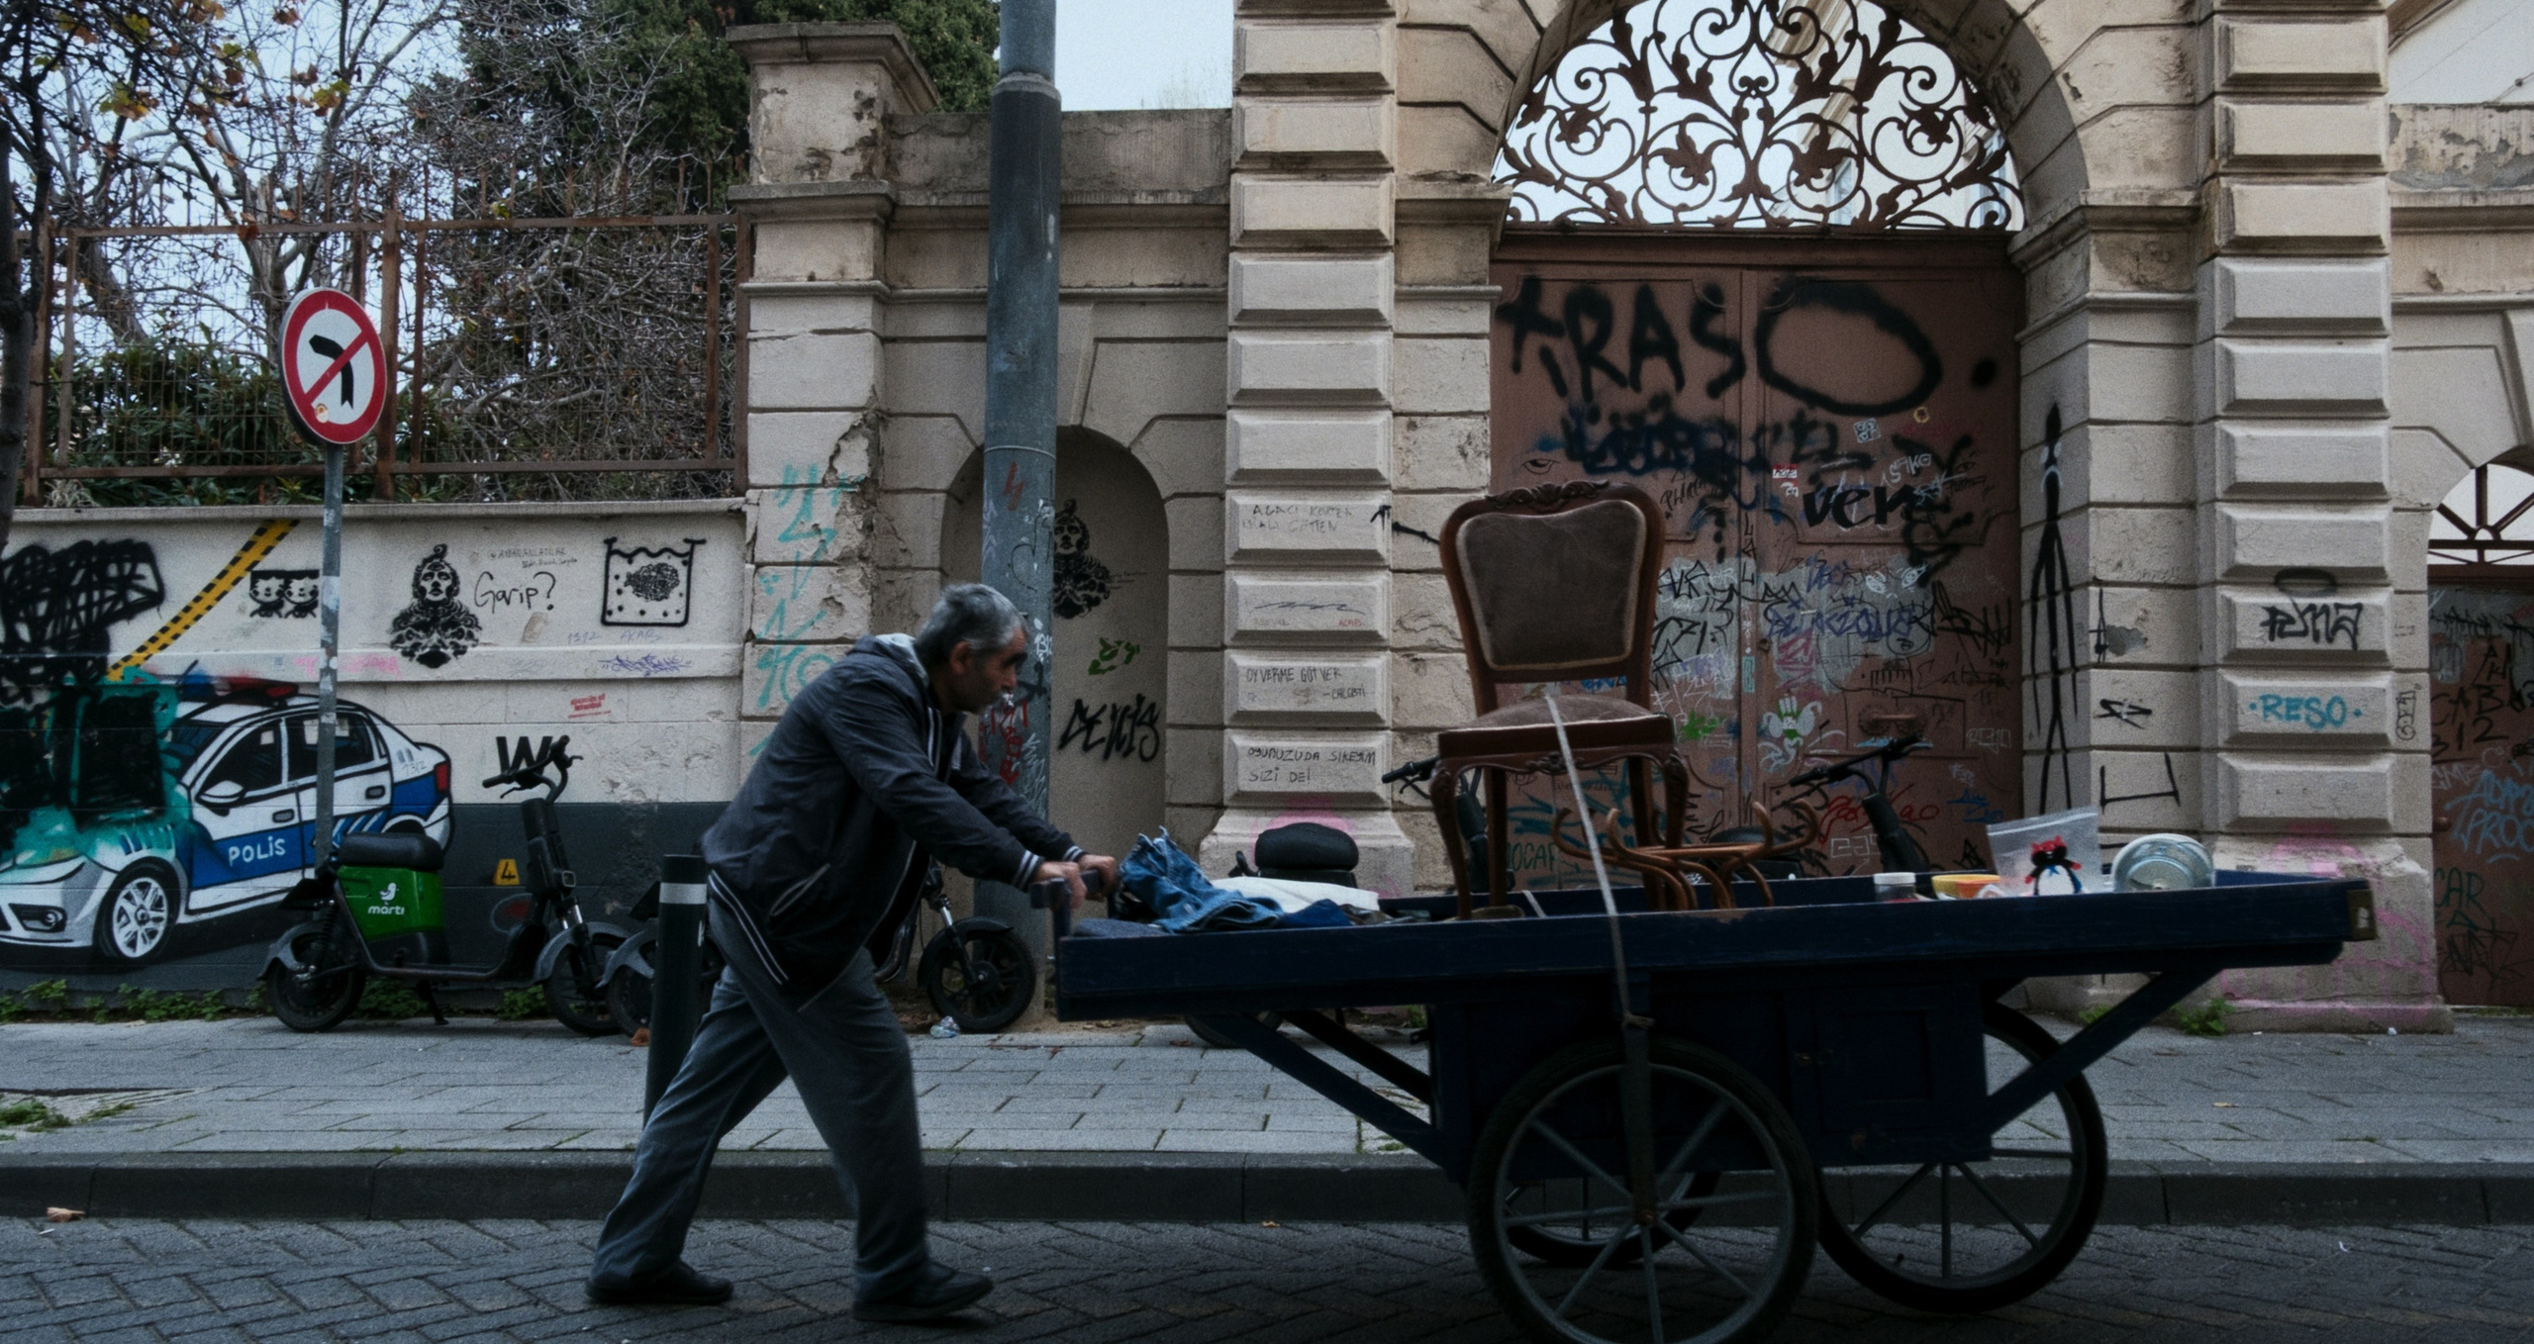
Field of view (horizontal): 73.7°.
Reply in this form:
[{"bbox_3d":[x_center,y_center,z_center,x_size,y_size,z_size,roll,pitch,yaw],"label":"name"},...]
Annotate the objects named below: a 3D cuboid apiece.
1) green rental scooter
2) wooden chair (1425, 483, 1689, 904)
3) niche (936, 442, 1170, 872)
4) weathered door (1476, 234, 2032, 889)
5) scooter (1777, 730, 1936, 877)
[{"bbox_3d":[-3.015,0.792,6.242,1.391,1.096,0.589,1,-2,0],"label":"green rental scooter"},{"bbox_3d":[0.650,0.069,3.725,0.518,0.995,0.558,-3,-3,10],"label":"wooden chair"},{"bbox_3d":[-0.799,0.137,6.476,0.853,2.081,0.355,1,-2,3],"label":"niche"},{"bbox_3d":[1.935,-0.223,6.760,2.162,3.075,0.132,1,-2,3],"label":"weathered door"},{"bbox_3d":[1.979,0.761,6.212,1.391,1.086,0.589,2,-3,-32],"label":"scooter"}]

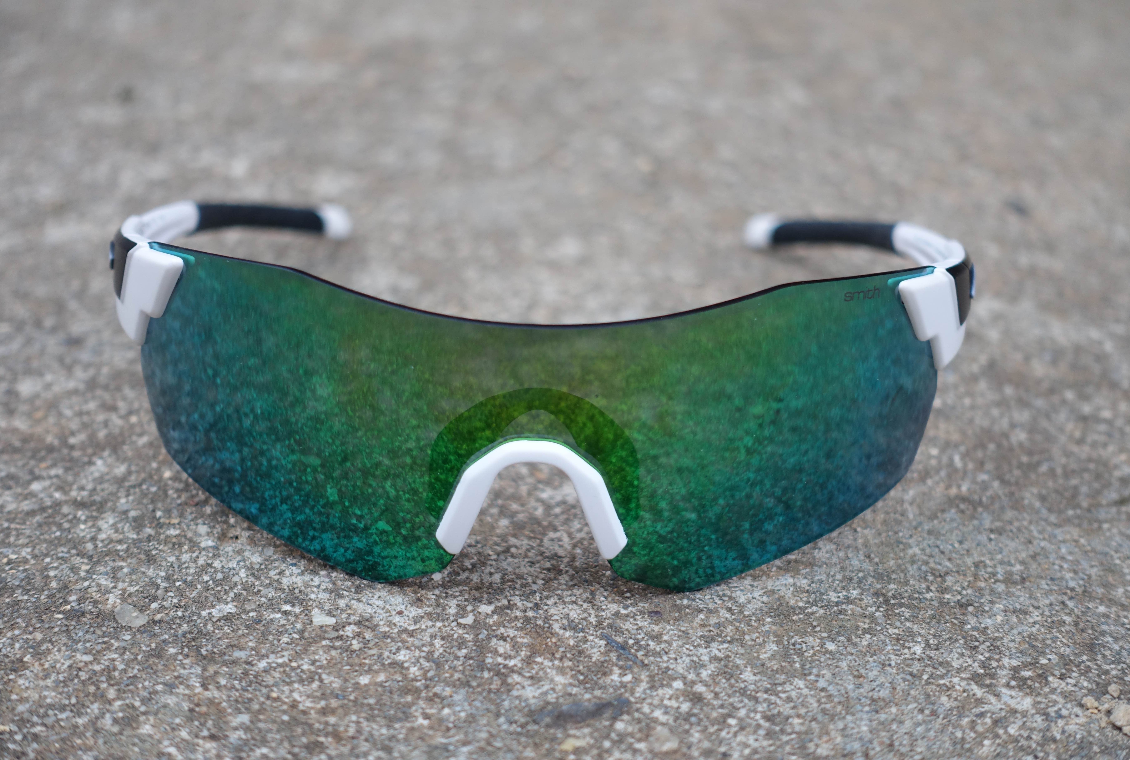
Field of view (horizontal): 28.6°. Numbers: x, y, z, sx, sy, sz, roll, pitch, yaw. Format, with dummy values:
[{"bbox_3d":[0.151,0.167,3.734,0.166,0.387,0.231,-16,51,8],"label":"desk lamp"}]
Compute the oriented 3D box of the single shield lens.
[{"bbox_3d":[-0.004,0.002,0.347,0.132,0.048,0.043,2,25,0],"label":"single shield lens"}]

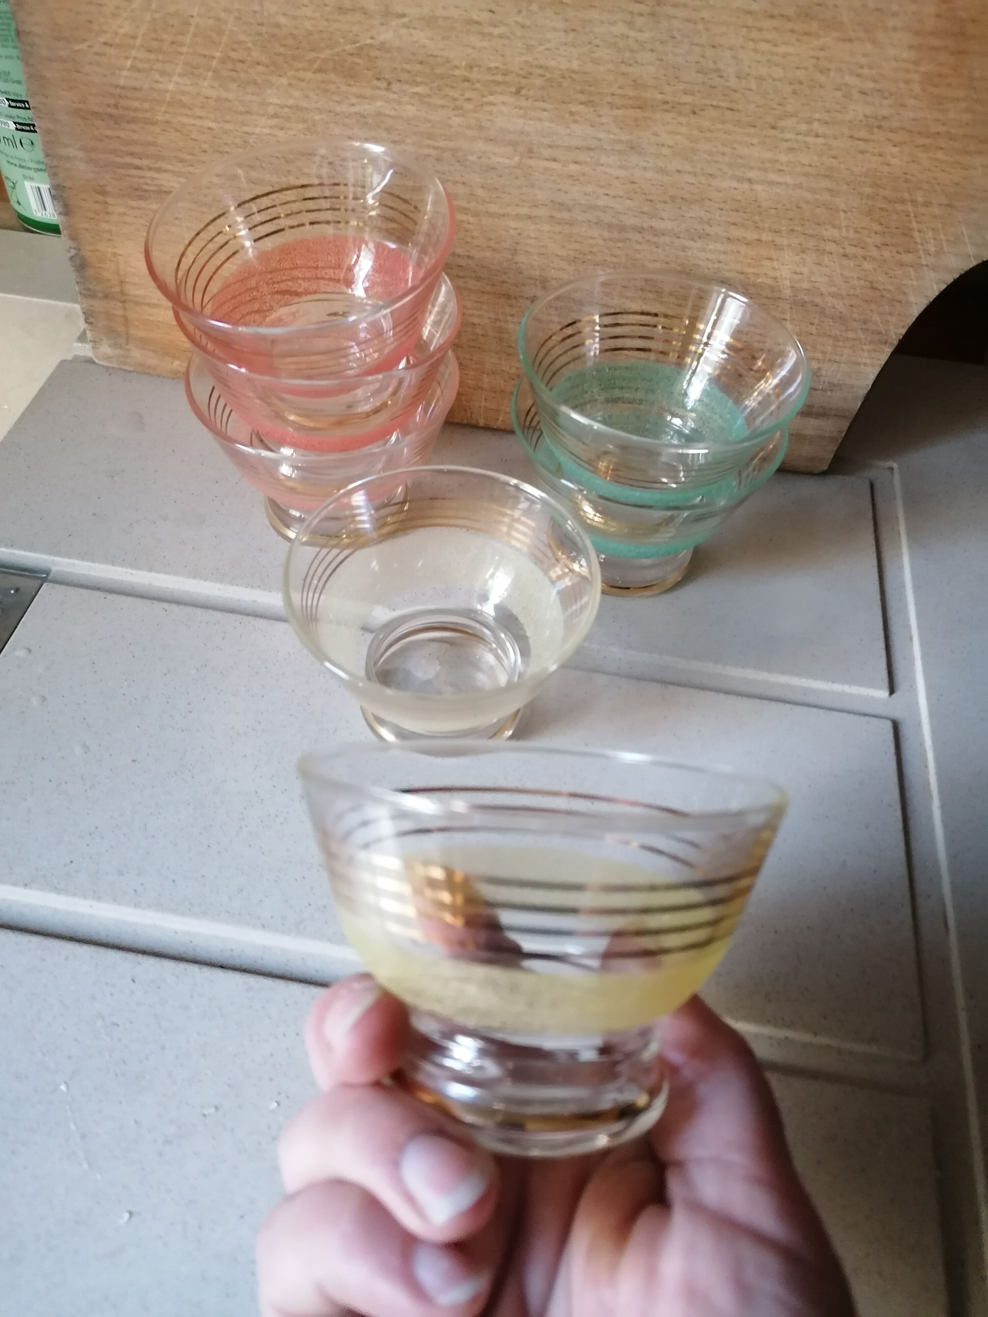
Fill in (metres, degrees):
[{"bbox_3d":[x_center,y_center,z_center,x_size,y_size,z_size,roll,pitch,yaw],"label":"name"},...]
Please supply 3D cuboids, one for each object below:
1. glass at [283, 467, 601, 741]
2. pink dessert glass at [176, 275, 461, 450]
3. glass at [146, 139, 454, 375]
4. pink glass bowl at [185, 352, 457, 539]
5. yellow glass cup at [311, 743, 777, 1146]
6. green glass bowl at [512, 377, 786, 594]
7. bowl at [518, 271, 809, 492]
[{"bbox_3d":[-0.014,-0.006,0.285,0.082,0.053,0.082,1,51,-2],"label":"glass"},{"bbox_3d":[-0.052,-0.086,0.318,0.082,0.053,0.082,6,48,0],"label":"pink dessert glass"},{"bbox_3d":[-0.051,-0.100,0.295,0.082,0.053,0.082,-2,58,0],"label":"glass"},{"bbox_3d":[-0.053,-0.071,0.335,0.082,0.053,0.082,1,51,-2],"label":"pink glass bowl"},{"bbox_3d":[0.006,0.046,0.176,0.082,0.082,0.053,4,92,0],"label":"yellow glass cup"},{"bbox_3d":[0.045,-0.056,0.328,0.082,0.053,0.082,1,51,-2],"label":"green glass bowl"},{"bbox_3d":[0.046,-0.070,0.310,0.082,0.053,0.082,7,51,0],"label":"bowl"}]

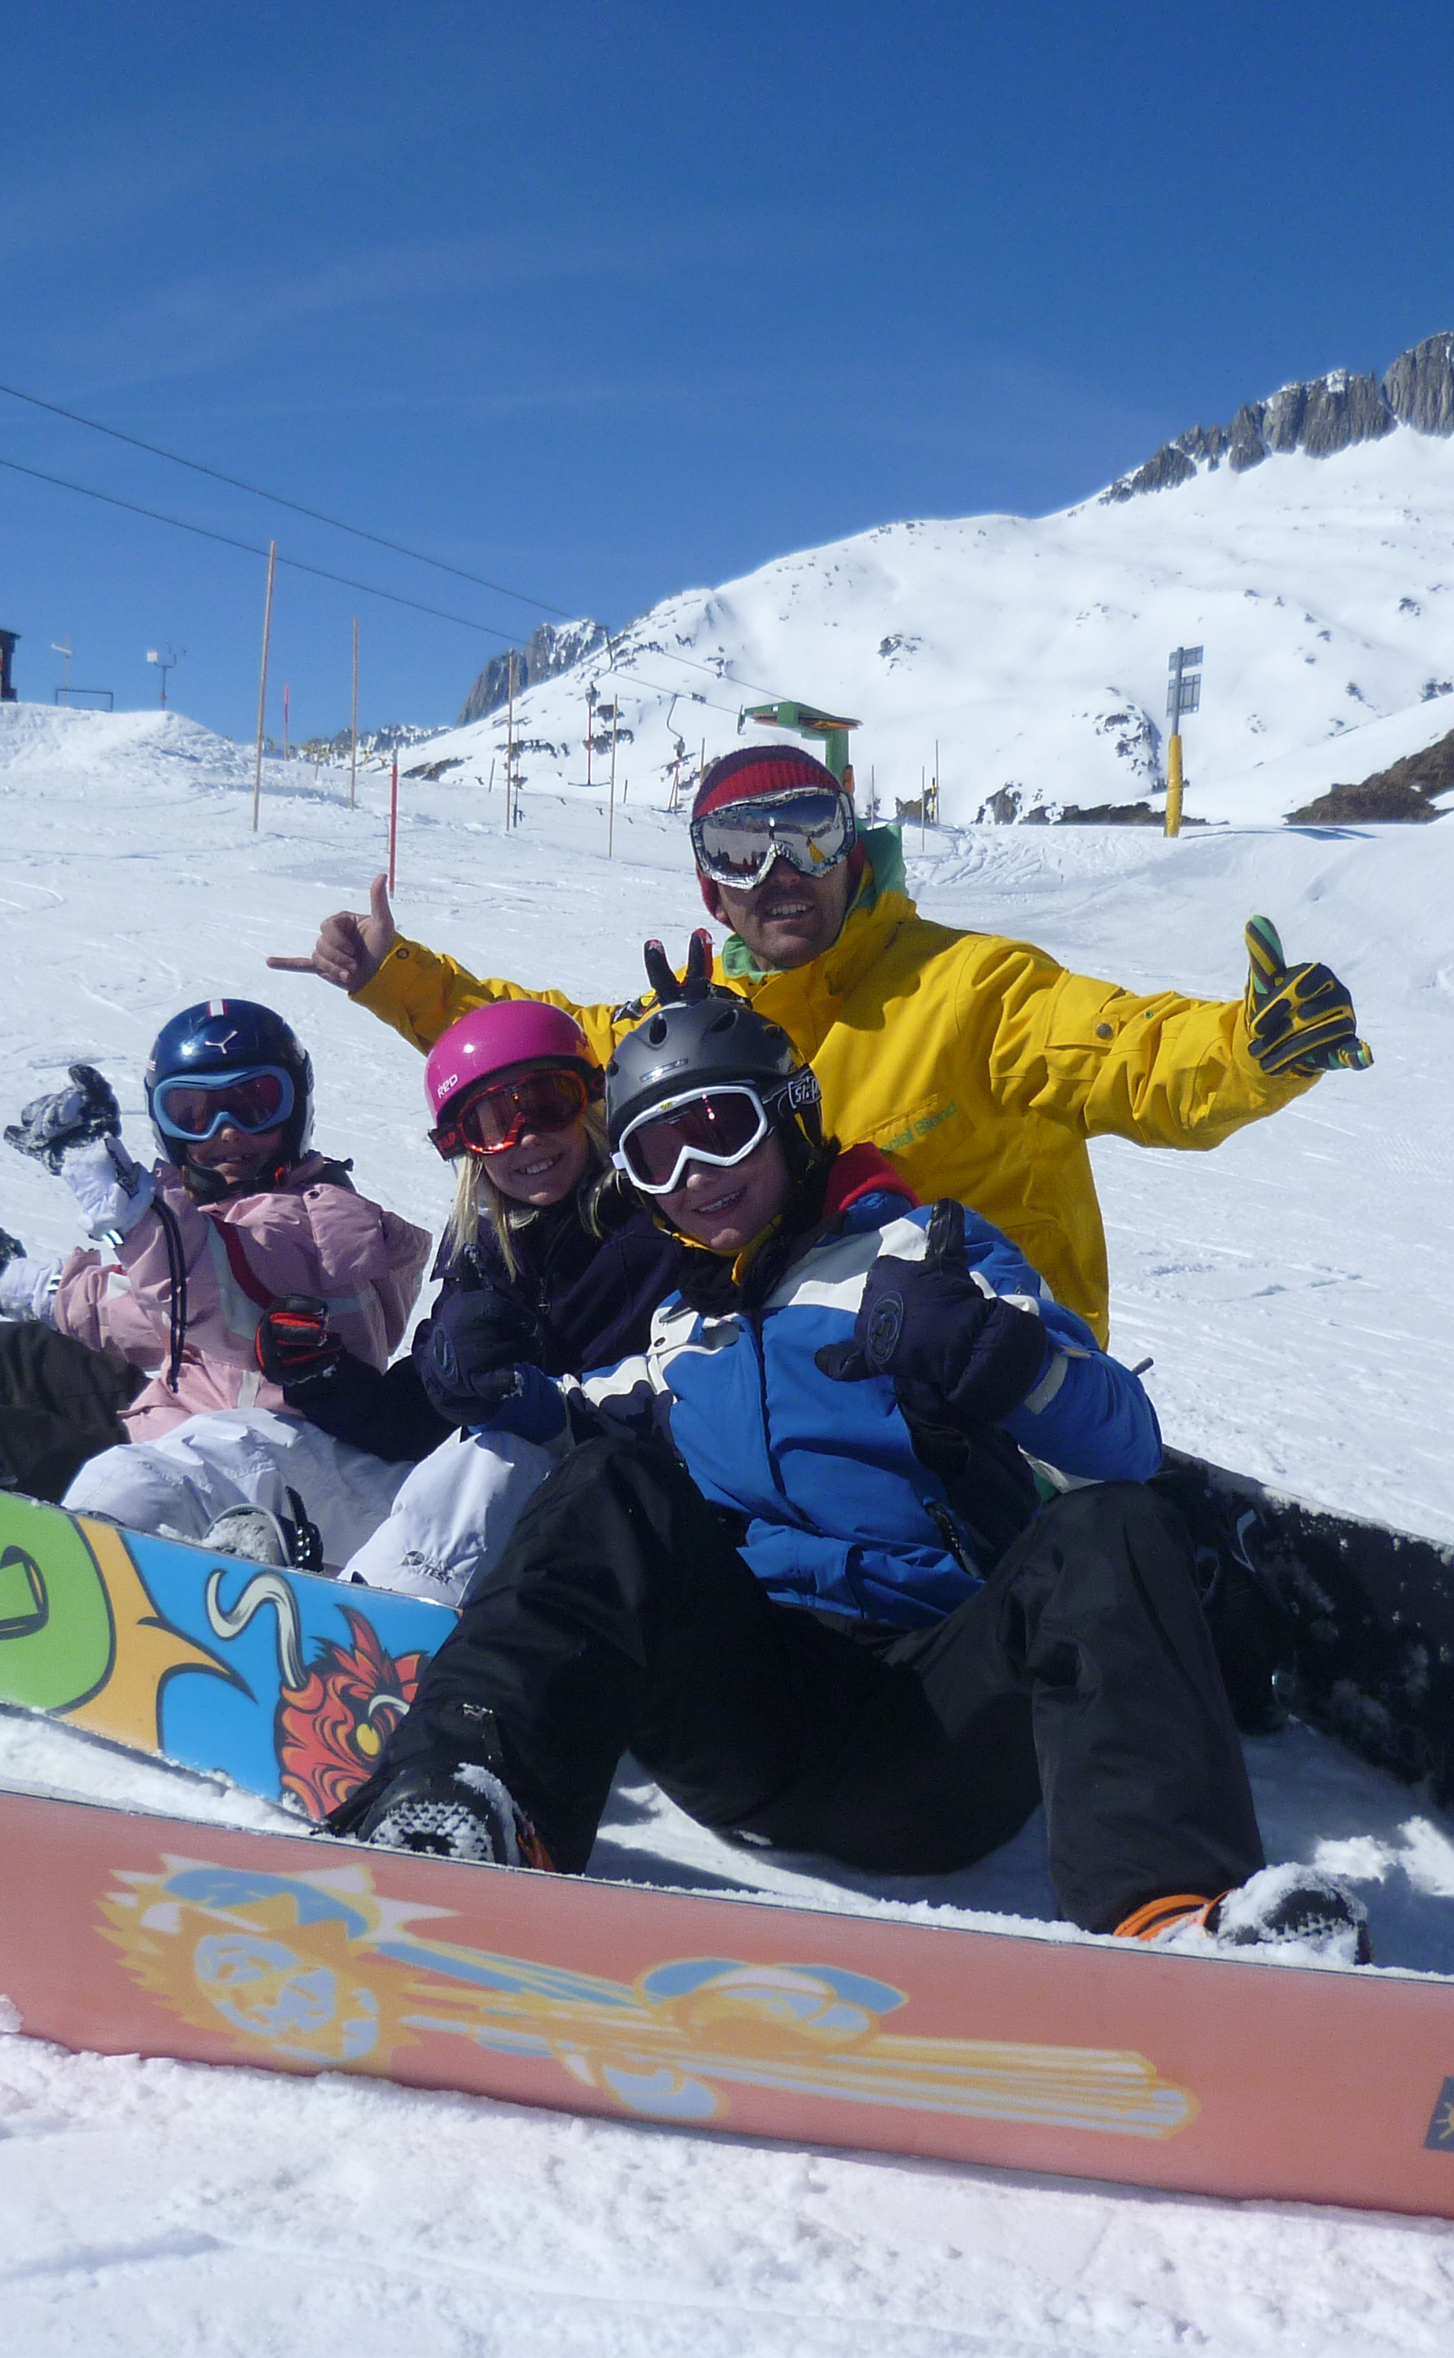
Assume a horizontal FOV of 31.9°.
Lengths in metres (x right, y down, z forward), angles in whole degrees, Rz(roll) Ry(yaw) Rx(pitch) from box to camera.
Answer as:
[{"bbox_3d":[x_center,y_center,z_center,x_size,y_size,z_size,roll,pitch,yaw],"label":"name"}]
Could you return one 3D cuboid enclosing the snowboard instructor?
[{"bbox_3d":[0.113,0.021,2.900,1.220,1.030,0.680,3,4,17],"label":"snowboard instructor"}]

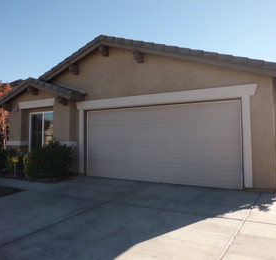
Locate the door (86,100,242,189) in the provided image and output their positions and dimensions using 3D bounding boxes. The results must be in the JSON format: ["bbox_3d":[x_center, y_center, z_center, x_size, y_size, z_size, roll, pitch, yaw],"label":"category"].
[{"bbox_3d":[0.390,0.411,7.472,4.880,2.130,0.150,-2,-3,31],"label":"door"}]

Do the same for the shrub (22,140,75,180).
[{"bbox_3d":[-2.897,0.946,8.489,1.600,1.250,1.150,-2,-3,31],"label":"shrub"}]

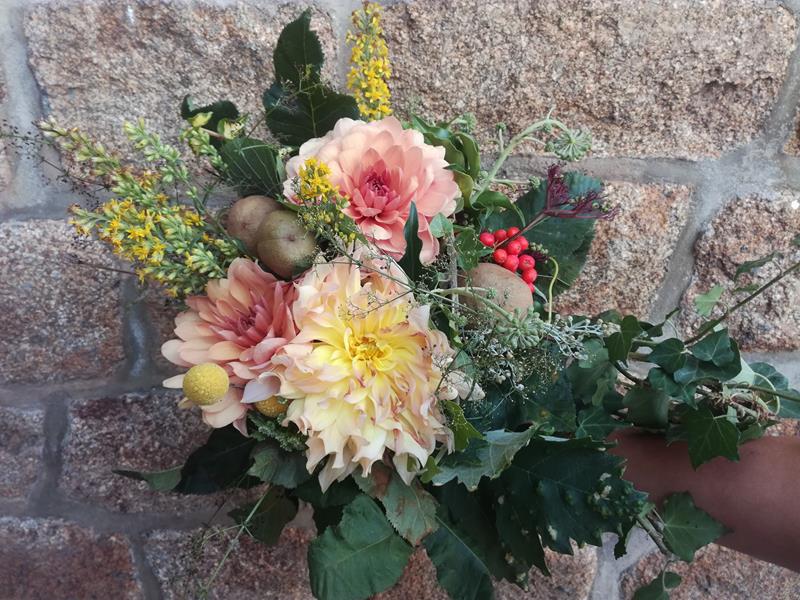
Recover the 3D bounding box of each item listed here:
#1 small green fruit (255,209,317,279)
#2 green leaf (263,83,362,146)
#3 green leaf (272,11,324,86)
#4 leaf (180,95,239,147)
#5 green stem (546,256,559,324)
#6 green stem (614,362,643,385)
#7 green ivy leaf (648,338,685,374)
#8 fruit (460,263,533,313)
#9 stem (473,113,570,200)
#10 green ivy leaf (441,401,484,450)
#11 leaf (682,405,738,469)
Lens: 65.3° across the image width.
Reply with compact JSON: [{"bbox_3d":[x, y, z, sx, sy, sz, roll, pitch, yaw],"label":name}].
[{"bbox_3d":[-0.089,-0.043,0.485,0.047,0.053,0.052,-1,7,6],"label":"small green fruit"},{"bbox_3d":[-0.075,-0.156,0.535,0.082,0.062,0.022,-2,7,0],"label":"green leaf"},{"bbox_3d":[-0.085,-0.208,0.520,0.044,0.067,0.013,3,-3,0],"label":"green leaf"},{"bbox_3d":[-0.148,-0.140,0.485,0.045,0.040,0.018,-1,6,6],"label":"leaf"},{"bbox_3d":[0.117,-0.006,0.475,0.008,0.052,0.009,-2,7,0],"label":"green stem"},{"bbox_3d":[0.168,0.054,0.460,0.025,0.005,0.006,41,0,0],"label":"green stem"},{"bbox_3d":[0.193,0.040,0.450,0.027,0.025,0.012,-1,6,3],"label":"green ivy leaf"},{"bbox_3d":[0.073,-0.005,0.490,0.060,0.050,0.050,0,6,0],"label":"fruit"},{"bbox_3d":[0.088,-0.103,0.460,0.032,0.084,0.022,42,0,0],"label":"stem"},{"bbox_3d":[0.046,0.096,0.475,0.033,0.038,0.016,-2,7,0],"label":"green ivy leaf"},{"bbox_3d":[0.227,0.099,0.455,0.041,0.047,0.014,-2,-9,0],"label":"leaf"}]

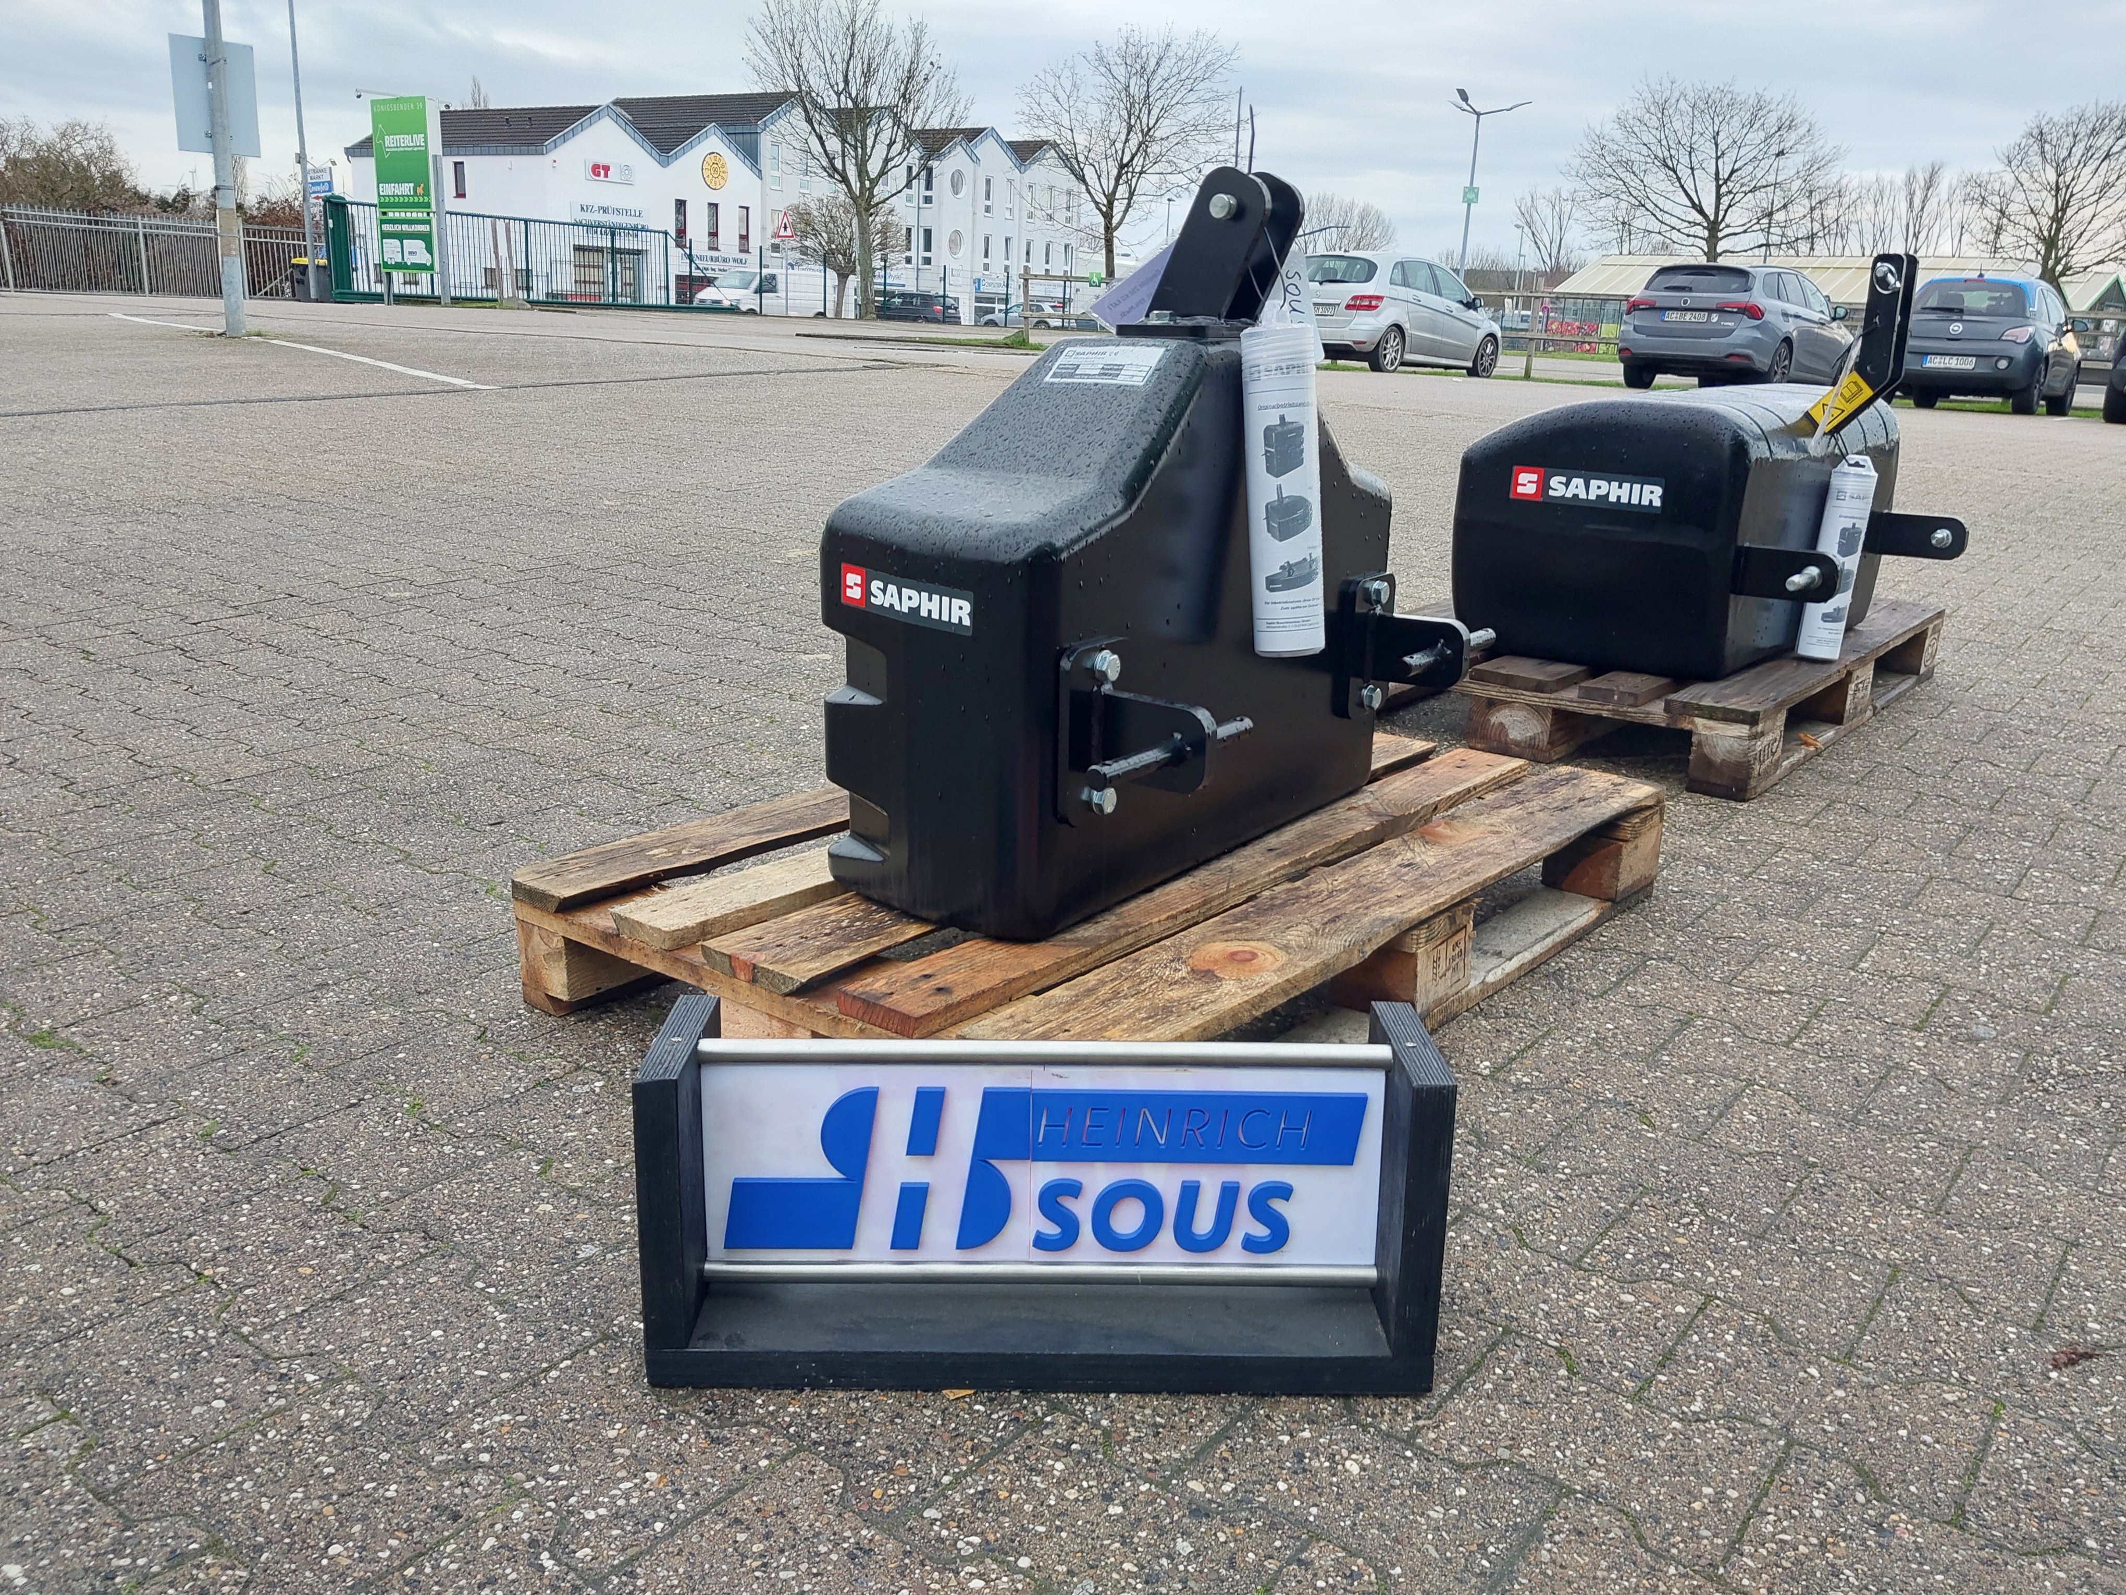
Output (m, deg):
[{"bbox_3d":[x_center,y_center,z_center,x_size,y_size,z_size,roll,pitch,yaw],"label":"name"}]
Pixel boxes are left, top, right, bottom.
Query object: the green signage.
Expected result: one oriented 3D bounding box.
[{"bbox_3d":[-13.469,-12.509,34.000,1.500,3.373,0.400,10,16,26],"label":"green signage"}]

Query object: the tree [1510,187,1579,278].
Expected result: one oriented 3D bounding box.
[{"bbox_3d":[32.116,-36.040,110.000,4.800,8.396,4.800,2,15,0],"label":"tree"}]

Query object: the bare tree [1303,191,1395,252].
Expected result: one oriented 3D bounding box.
[{"bbox_3d":[20.012,-39.262,120.000,8.000,8.588,8.000,2,15,0],"label":"bare tree"}]

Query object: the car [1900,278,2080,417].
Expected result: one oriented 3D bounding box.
[{"bbox_3d":[11.071,-5.404,19.938,1.720,1.484,3.698,13,18,36],"label":"car"}]

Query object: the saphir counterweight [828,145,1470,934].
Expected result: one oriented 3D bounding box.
[{"bbox_3d":[0.149,-0.310,1.840,0.395,0.735,0.920,10,18,32],"label":"saphir counterweight"}]

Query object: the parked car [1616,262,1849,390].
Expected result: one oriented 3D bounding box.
[{"bbox_3d":[8.868,-6.061,21.569,1.792,1.514,4.571,13,20,37],"label":"parked car"}]

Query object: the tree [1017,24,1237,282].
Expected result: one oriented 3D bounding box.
[{"bbox_3d":[1.529,-15.931,43.000,5.800,7.590,5.800,2,15,0],"label":"tree"}]

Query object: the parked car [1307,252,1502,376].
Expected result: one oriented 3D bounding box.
[{"bbox_3d":[4.961,-7.133,24.654,1.777,1.604,4.270,15,19,39],"label":"parked car"}]

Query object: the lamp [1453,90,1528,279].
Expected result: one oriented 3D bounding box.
[{"bbox_3d":[10.370,-14.598,42.000,2.000,6.219,1.800,2,15,0],"label":"lamp"}]

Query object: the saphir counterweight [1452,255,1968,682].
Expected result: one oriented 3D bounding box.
[{"bbox_3d":[1.196,-0.614,2.979,0.660,0.675,0.950,13,20,40],"label":"saphir counterweight"}]

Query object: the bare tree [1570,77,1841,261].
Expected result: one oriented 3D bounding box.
[{"bbox_3d":[16.301,-14.587,42.000,6.900,6.778,6.900,2,15,0],"label":"bare tree"}]

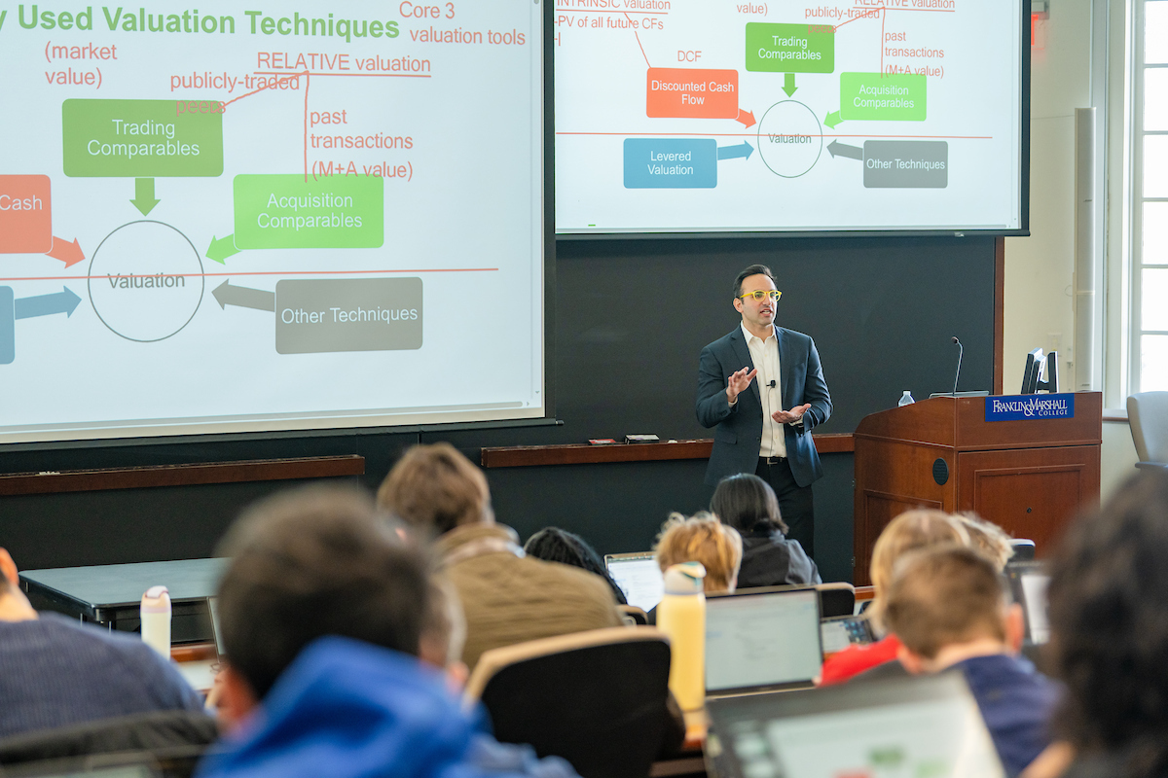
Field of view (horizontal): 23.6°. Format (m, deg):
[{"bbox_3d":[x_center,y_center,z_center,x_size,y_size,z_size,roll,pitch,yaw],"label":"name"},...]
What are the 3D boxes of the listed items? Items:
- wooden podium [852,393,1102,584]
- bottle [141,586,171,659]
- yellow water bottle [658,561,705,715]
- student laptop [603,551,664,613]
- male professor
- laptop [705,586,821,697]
[{"bbox_3d":[1.720,0.590,12.261,0.770,1.180,0.770,-2,5,-28],"label":"wooden podium"},{"bbox_3d":[-1.120,0.649,7.309,0.077,0.264,0.077,-1,4,-20],"label":"bottle"},{"bbox_3d":[0.192,0.484,5.490,0.096,0.291,0.096,0,4,0],"label":"yellow water bottle"},{"bbox_3d":[0.255,0.620,8.331,0.292,0.215,0.279,-2,5,-28],"label":"student laptop"},{"bbox_3d":[0.726,0.399,11.314,0.530,1.780,0.430,-1,4,-15],"label":"male professor"},{"bbox_3d":[0.406,0.523,5.516,0.286,0.219,0.236,-2,5,-29],"label":"laptop"}]

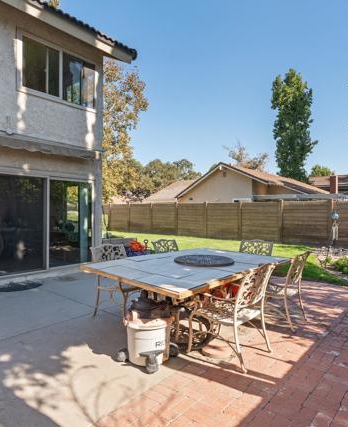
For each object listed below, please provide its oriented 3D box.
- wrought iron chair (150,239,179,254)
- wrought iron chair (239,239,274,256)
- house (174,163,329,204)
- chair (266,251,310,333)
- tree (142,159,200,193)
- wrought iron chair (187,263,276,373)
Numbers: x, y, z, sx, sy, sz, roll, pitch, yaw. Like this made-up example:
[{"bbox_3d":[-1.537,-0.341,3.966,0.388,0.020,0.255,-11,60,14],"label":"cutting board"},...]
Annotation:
[{"bbox_3d":[0.040,0.910,4.700,0.570,0.900,0.630,0,0,-42],"label":"wrought iron chair"},{"bbox_3d":[1.260,0.910,4.680,0.570,0.900,0.630,0,0,38],"label":"wrought iron chair"},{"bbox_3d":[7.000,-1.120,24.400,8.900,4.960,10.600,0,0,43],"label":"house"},{"bbox_3d":[1.350,0.910,3.620,0.630,0.900,0.570,0,0,43],"label":"chair"},{"bbox_3d":[-0.400,-3.300,42.000,8.500,9.300,8.000,0,0,0],"label":"tree"},{"bbox_3d":[0.600,0.910,2.800,0.630,0.900,0.570,0,0,43],"label":"wrought iron chair"}]

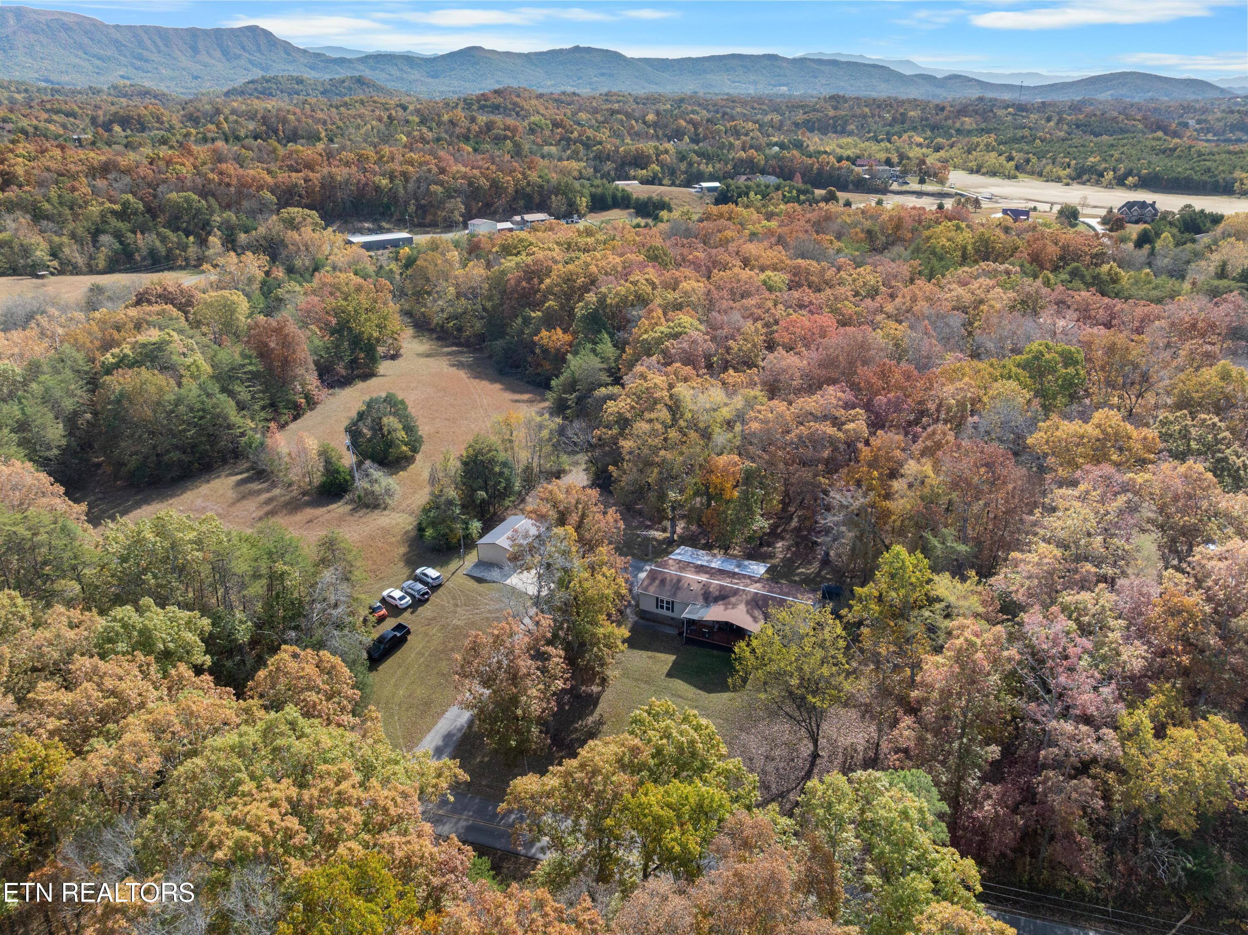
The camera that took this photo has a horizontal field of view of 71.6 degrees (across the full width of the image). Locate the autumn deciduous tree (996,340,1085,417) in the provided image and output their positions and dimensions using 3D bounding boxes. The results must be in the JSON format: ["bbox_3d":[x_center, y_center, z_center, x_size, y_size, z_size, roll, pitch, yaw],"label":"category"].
[{"bbox_3d":[77.352,-13.764,161.661,15.000,20.000,14.000,0,24,0],"label":"autumn deciduous tree"}]

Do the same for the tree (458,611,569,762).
[{"bbox_3d":[-10.392,21.583,81.749,10.790,16.440,10.790,0,24,0],"label":"tree"}]

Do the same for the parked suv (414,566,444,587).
[{"bbox_3d":[-27.050,14.981,120.213,4.700,1.680,1.880,21,32,39],"label":"parked suv"}]

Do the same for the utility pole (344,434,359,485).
[{"bbox_3d":[-43.829,-0.929,140.418,0.800,9.400,0.600,-3,24,1],"label":"utility pole"}]

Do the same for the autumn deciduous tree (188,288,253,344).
[{"bbox_3d":[-96.104,-33.974,207.076,13.300,16.420,13.300,0,24,0],"label":"autumn deciduous tree"}]

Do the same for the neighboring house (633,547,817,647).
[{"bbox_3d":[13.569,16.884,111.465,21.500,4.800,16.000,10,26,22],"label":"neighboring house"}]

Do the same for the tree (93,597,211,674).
[{"bbox_3d":[-46.265,21.112,86.162,10.500,17.500,10.500,0,24,0],"label":"tree"}]

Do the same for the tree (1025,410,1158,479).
[{"bbox_3d":[68.517,1.310,127.696,17.500,20.000,16.000,0,24,0],"label":"tree"}]

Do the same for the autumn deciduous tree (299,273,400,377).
[{"bbox_3d":[-64.898,-35.197,206.894,23.500,21.980,21.000,0,24,0],"label":"autumn deciduous tree"}]

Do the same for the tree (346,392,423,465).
[{"bbox_3d":[-41.298,-6.661,149.538,12.830,12.570,12.830,0,24,0],"label":"tree"}]

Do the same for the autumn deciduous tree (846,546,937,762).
[{"bbox_3d":[25.084,17.743,82.928,7.790,22.530,7.790,0,24,0],"label":"autumn deciduous tree"}]

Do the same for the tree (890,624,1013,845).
[{"bbox_3d":[28.310,22.494,74.983,9.390,21.010,9.390,0,24,0],"label":"tree"}]

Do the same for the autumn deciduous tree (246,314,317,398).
[{"bbox_3d":[-71.324,-23.179,180.858,13.740,17.690,13.740,0,24,0],"label":"autumn deciduous tree"}]

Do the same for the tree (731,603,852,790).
[{"bbox_3d":[15.747,20.990,82.674,11.200,16.790,11.200,0,24,0],"label":"tree"}]

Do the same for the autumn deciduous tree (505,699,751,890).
[{"bbox_3d":[0.307,28.723,70.493,19.000,16.300,16.000,0,24,0],"label":"autumn deciduous tree"}]

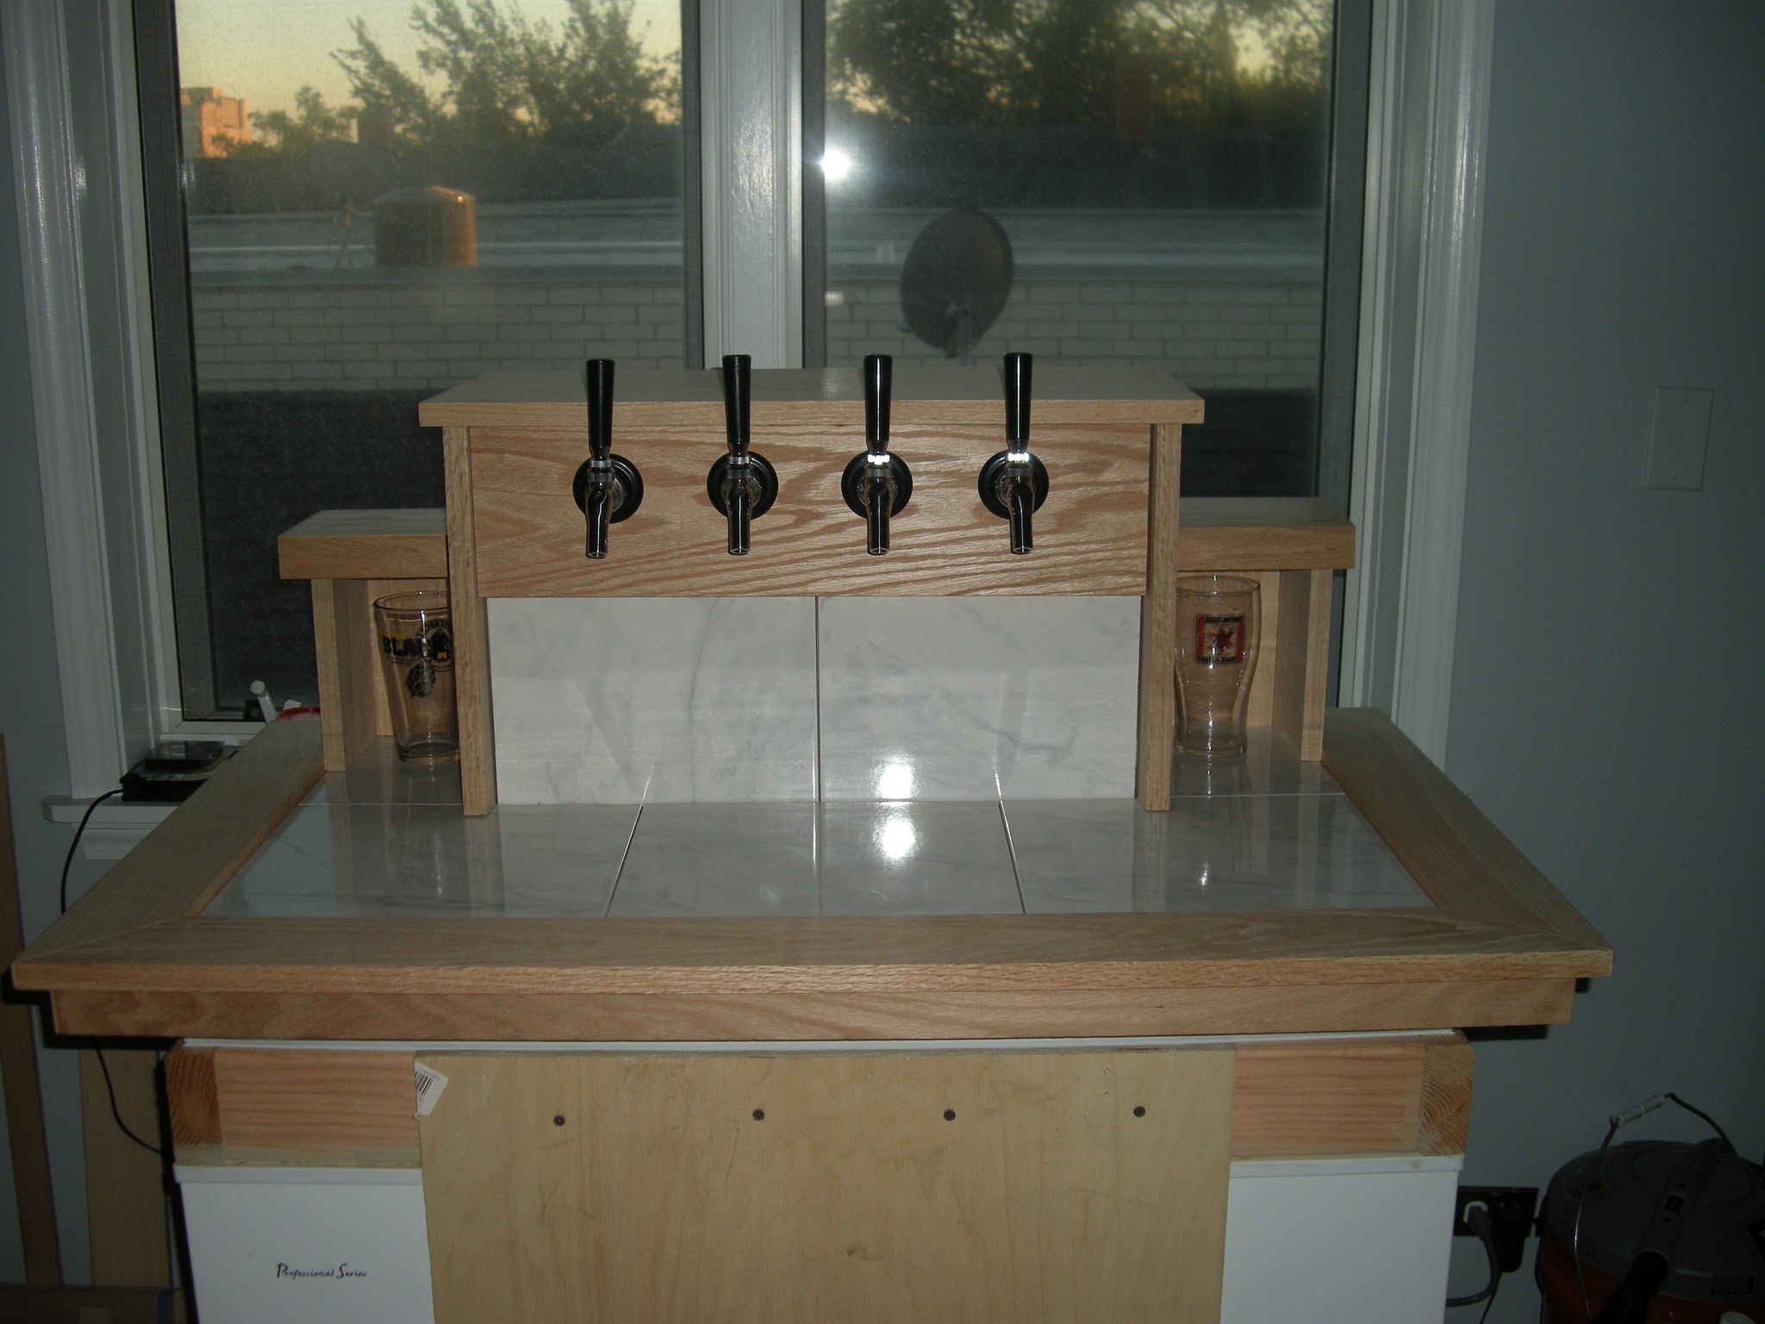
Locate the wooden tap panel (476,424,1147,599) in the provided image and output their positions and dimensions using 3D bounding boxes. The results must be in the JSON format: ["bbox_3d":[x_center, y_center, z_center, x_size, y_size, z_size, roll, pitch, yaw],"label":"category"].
[{"bbox_3d":[-0.056,-0.124,1.525,0.545,0.142,0.020,0,14,-1],"label":"wooden tap panel"}]

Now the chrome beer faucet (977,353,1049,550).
[{"bbox_3d":[0.107,-0.164,1.478,0.057,0.150,0.092,0,14,-1],"label":"chrome beer faucet"}]

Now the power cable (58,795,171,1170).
[{"bbox_3d":[-0.764,0.312,1.863,0.076,0.397,0.080,0,14,-1],"label":"power cable"}]

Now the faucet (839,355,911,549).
[{"bbox_3d":[-0.004,-0.163,1.477,0.057,0.150,0.092,0,14,-1],"label":"faucet"}]

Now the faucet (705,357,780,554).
[{"bbox_3d":[-0.112,-0.163,1.476,0.057,0.150,0.092,0,14,-1],"label":"faucet"}]

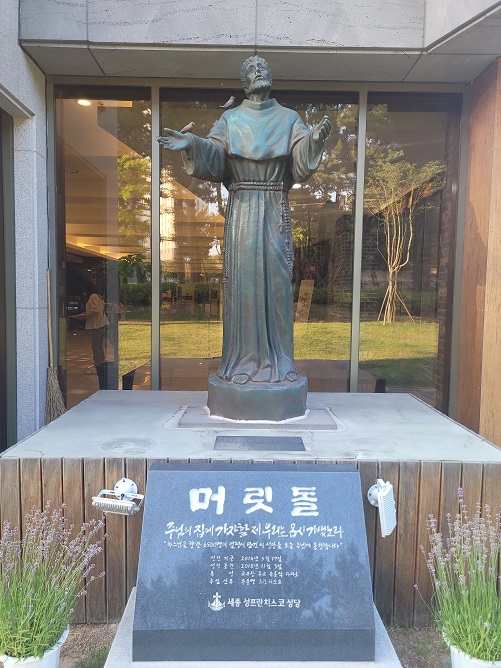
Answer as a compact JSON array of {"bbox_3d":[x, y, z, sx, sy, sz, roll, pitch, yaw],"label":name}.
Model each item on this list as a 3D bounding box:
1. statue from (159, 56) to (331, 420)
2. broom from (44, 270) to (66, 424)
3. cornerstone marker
[{"bbox_3d":[-0.044,-0.605,3.163,1.000,2.190,0.660,1,4,-1],"label":"statue"},{"bbox_3d":[-1.545,0.310,3.954,0.300,1.631,0.170,-3,0,-1],"label":"broom"},{"bbox_3d":[0.017,0.905,2.055,0.905,0.619,0.400,1,4,-1],"label":"cornerstone marker"}]

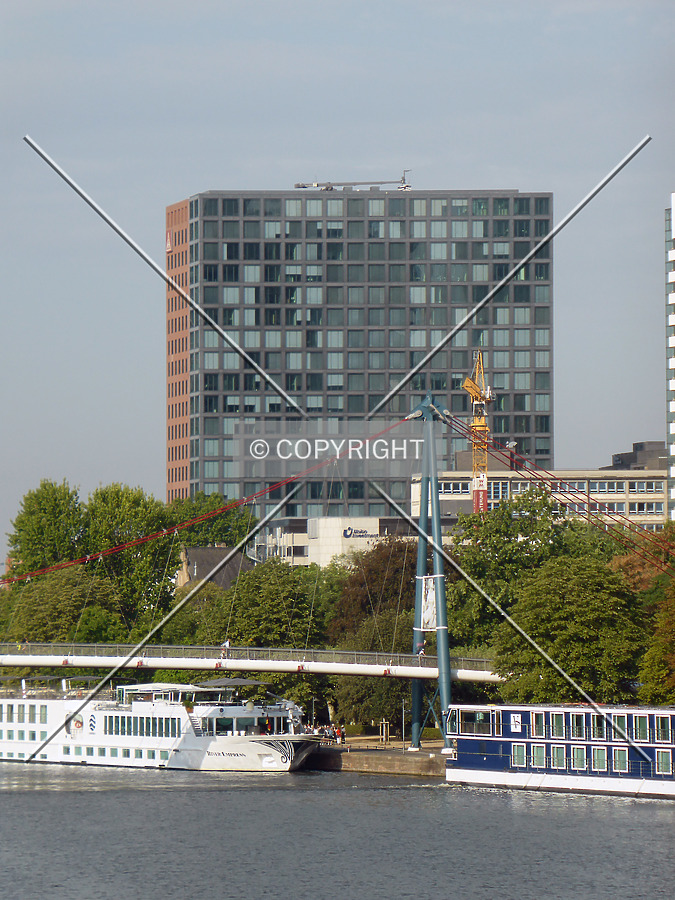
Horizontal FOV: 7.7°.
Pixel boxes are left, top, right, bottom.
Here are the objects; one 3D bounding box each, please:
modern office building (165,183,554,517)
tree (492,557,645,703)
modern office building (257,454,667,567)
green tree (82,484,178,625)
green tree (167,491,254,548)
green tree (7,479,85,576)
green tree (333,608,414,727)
[{"bbox_3d":[3.540,-4.530,845.770,62.000,77.000,29.000,0,-2,-3],"label":"modern office building"},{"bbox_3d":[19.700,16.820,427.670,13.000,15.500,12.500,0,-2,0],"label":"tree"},{"bbox_3d":[17.420,15.940,704.900,57.000,30.000,28.000,0,-2,6],"label":"modern office building"},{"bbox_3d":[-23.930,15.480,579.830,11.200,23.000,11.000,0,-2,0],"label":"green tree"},{"bbox_3d":[-16.700,15.820,659.870,11.800,21.000,11.500,0,-2,0],"label":"green tree"},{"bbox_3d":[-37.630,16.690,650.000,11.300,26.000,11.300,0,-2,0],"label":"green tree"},{"bbox_3d":[3.980,23.730,540.000,9.300,13.600,9.300,0,-2,0],"label":"green tree"}]

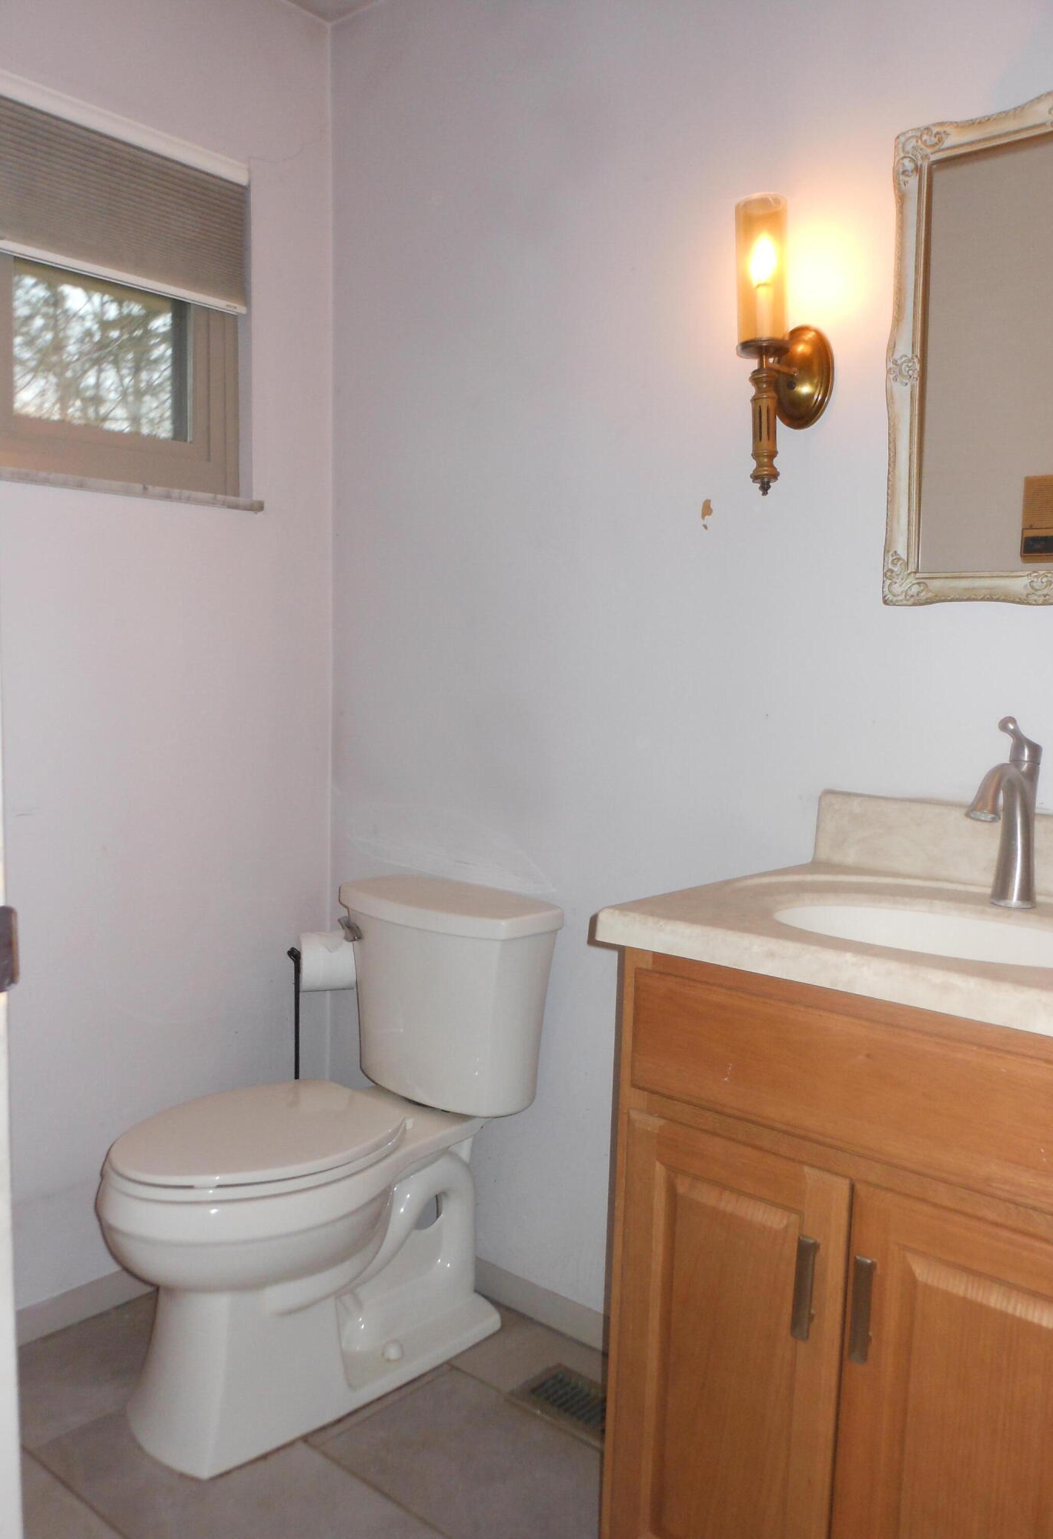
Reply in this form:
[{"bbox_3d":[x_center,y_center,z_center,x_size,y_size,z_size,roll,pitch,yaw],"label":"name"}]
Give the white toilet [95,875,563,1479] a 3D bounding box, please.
[{"bbox_3d":[-0.330,0.632,2.037,0.423,0.788,0.747,6,7,42],"label":"white toilet"}]

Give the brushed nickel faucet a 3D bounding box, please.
[{"bbox_3d":[0.572,0.054,1.487,0.057,0.235,0.172,6,7,42],"label":"brushed nickel faucet"}]

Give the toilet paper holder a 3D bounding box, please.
[{"bbox_3d":[-0.377,0.648,2.424,0.160,0.680,0.150,0,6,-13],"label":"toilet paper holder"}]

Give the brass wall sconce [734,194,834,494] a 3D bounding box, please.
[{"bbox_3d":[0.350,-0.581,1.743,0.096,0.392,0.156,6,7,42],"label":"brass wall sconce"}]

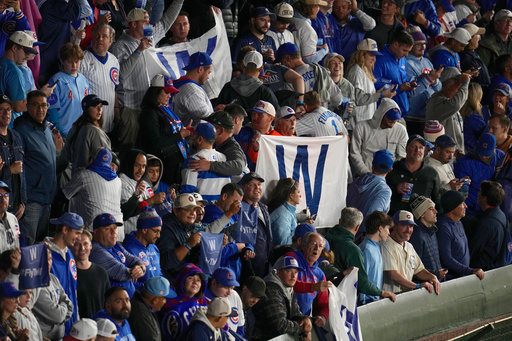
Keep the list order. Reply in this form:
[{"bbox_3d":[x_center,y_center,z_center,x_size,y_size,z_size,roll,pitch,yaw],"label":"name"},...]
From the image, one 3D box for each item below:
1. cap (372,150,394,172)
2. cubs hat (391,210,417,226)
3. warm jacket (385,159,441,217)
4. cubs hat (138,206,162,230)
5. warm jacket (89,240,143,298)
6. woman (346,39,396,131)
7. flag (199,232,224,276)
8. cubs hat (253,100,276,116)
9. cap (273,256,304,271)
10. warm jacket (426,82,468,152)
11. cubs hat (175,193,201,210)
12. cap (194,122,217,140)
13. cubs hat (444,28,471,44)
[{"bbox_3d":[1.101,-0.105,48.500,0.180,0.145,0.265,7,18,21],"label":"cap"},{"bbox_3d":[1.306,0.422,50.000,0.180,0.140,0.270,-12,20,-33],"label":"cubs hat"},{"bbox_3d":[1.435,0.217,51.500,0.550,0.700,0.340,0,17,0],"label":"warm jacket"},{"bbox_3d":[-0.841,0.369,45.100,0.210,0.210,0.190,16,20,18],"label":"cubs hat"},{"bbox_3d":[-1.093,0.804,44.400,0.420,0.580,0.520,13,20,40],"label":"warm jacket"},{"bbox_3d":[1.048,-0.401,52.263,0.480,1.680,0.470,4,18,14],"label":"woman"},{"bbox_3d":[-0.363,0.684,46.900,0.210,0.375,0.060,-3,17,-10],"label":"flag"},{"bbox_3d":[0.067,-0.516,47.700,0.180,0.140,0.260,13,20,40],"label":"cubs hat"},{"bbox_3d":[0.288,0.800,48.900,0.180,0.140,0.270,-15,16,-40],"label":"cap"},{"bbox_3d":[1.644,-0.445,48.700,0.480,0.660,0.500,8,17,27],"label":"warm jacket"},{"bbox_3d":[-0.594,0.269,49.300,0.180,0.140,0.270,-15,19,-40],"label":"cubs hat"},{"bbox_3d":[-0.460,-0.349,48.400,0.270,0.140,0.180,11,20,32],"label":"cap"},{"bbox_3d":[1.747,-1.157,49.300,0.260,0.140,0.180,17,19,14],"label":"cubs hat"}]

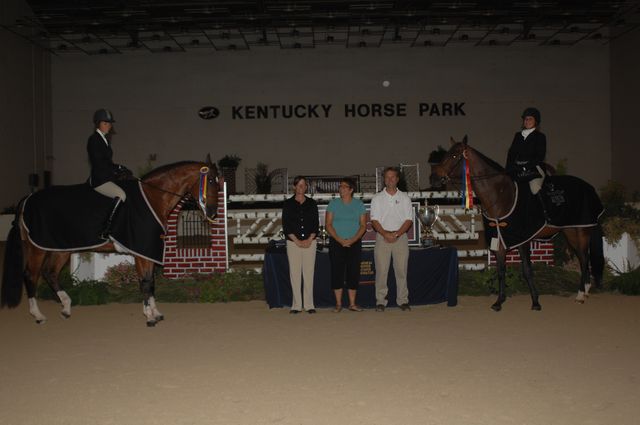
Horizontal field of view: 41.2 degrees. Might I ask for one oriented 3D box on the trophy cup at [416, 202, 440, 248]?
[{"bbox_3d":[1.434,0.154,11.314,0.310,0.600,0.220,-1,3,-1],"label":"trophy cup"}]

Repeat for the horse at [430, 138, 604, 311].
[{"bbox_3d":[2.587,0.151,10.733,2.420,2.100,0.700,-2,3,-34],"label":"horse"}]

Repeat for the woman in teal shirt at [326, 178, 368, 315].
[{"bbox_3d":[0.308,0.399,10.603,0.500,1.670,0.340,-1,3,3],"label":"woman in teal shirt"}]

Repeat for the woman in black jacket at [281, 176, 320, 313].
[{"bbox_3d":[-0.264,0.399,10.532,0.460,1.690,0.320,-1,3,-1],"label":"woman in black jacket"}]

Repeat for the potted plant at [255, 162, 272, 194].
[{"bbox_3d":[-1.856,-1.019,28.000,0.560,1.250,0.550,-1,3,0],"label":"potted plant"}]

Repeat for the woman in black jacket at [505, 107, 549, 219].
[{"bbox_3d":[2.581,-0.600,10.650,0.580,1.410,0.620,1,3,40],"label":"woman in black jacket"}]

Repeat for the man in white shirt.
[{"bbox_3d":[0.891,0.336,10.630,0.530,1.780,0.340,-1,3,2],"label":"man in white shirt"}]

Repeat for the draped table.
[{"bbox_3d":[0.530,0.832,11.334,2.470,0.735,0.760,-1,3,-1],"label":"draped table"}]

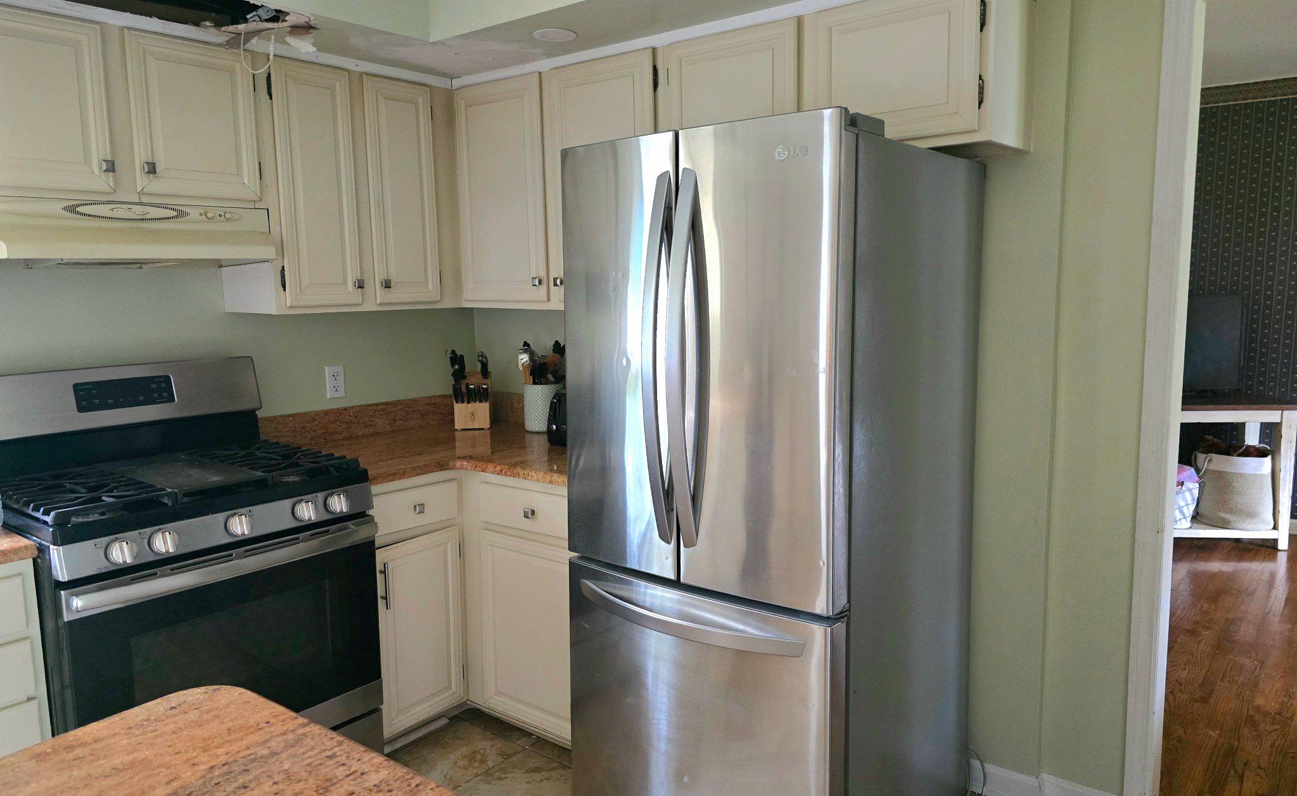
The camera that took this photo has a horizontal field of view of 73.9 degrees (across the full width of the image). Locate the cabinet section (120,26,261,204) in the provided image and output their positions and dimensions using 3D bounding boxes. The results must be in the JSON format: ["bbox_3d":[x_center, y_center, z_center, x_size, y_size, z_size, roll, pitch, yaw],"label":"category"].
[{"bbox_3d":[-1.360,-0.767,2.452,0.333,0.421,0.337,5,10,38],"label":"cabinet section"}]

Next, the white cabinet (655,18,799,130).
[{"bbox_3d":[0.311,-0.843,2.501,0.460,0.366,0.325,6,10,38],"label":"white cabinet"}]

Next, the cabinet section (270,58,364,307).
[{"bbox_3d":[-1.140,-0.656,2.745,0.333,0.729,0.261,5,10,38],"label":"cabinet section"}]

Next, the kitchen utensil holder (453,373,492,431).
[{"bbox_3d":[-0.686,0.011,3.407,0.130,0.202,0.170,-1,8,-5],"label":"kitchen utensil holder"}]

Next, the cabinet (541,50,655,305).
[{"bbox_3d":[-0.056,-0.680,2.817,0.460,0.768,0.325,6,10,38],"label":"cabinet"}]

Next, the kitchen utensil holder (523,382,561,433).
[{"bbox_3d":[-0.400,0.034,3.221,0.136,0.170,0.136,-1,7,0],"label":"kitchen utensil holder"}]

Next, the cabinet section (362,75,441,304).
[{"bbox_3d":[-0.948,-0.692,2.985,0.333,0.729,0.266,5,10,38],"label":"cabinet section"}]

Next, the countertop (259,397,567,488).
[{"bbox_3d":[-0.564,0.148,2.896,1.220,0.145,1.010,6,10,38],"label":"countertop"}]

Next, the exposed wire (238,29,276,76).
[{"bbox_3d":[-1.083,-0.963,2.389,0.070,0.155,0.125,6,10,38],"label":"exposed wire"}]

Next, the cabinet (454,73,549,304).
[{"bbox_3d":[-0.409,-0.714,3.093,0.440,0.768,0.325,6,10,38],"label":"cabinet"}]

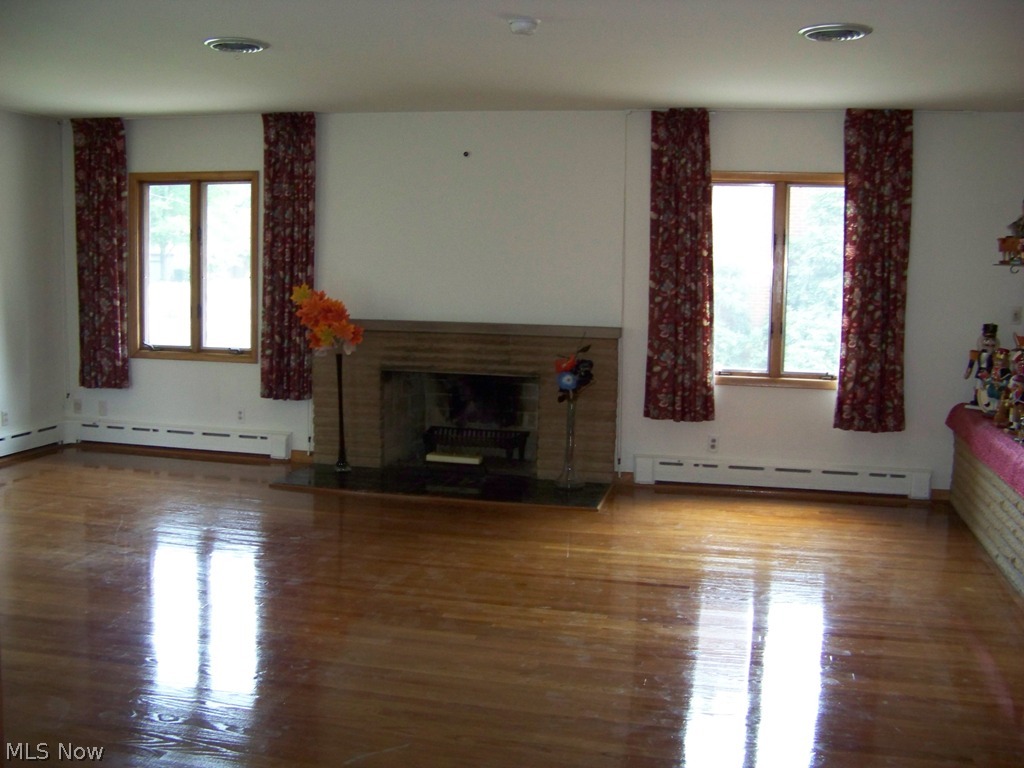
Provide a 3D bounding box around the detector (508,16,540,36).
[{"bbox_3d":[0.047,-1.482,4.391,0.138,0.045,0.138,2,6,11],"label":"detector"}]

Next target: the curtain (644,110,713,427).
[{"bbox_3d":[1.101,-0.757,6.868,0.484,1.994,0.110,2,6,11],"label":"curtain"}]

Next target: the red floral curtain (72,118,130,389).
[{"bbox_3d":[-2.961,-0.931,7.680,0.415,1.926,0.110,2,6,11],"label":"red floral curtain"}]

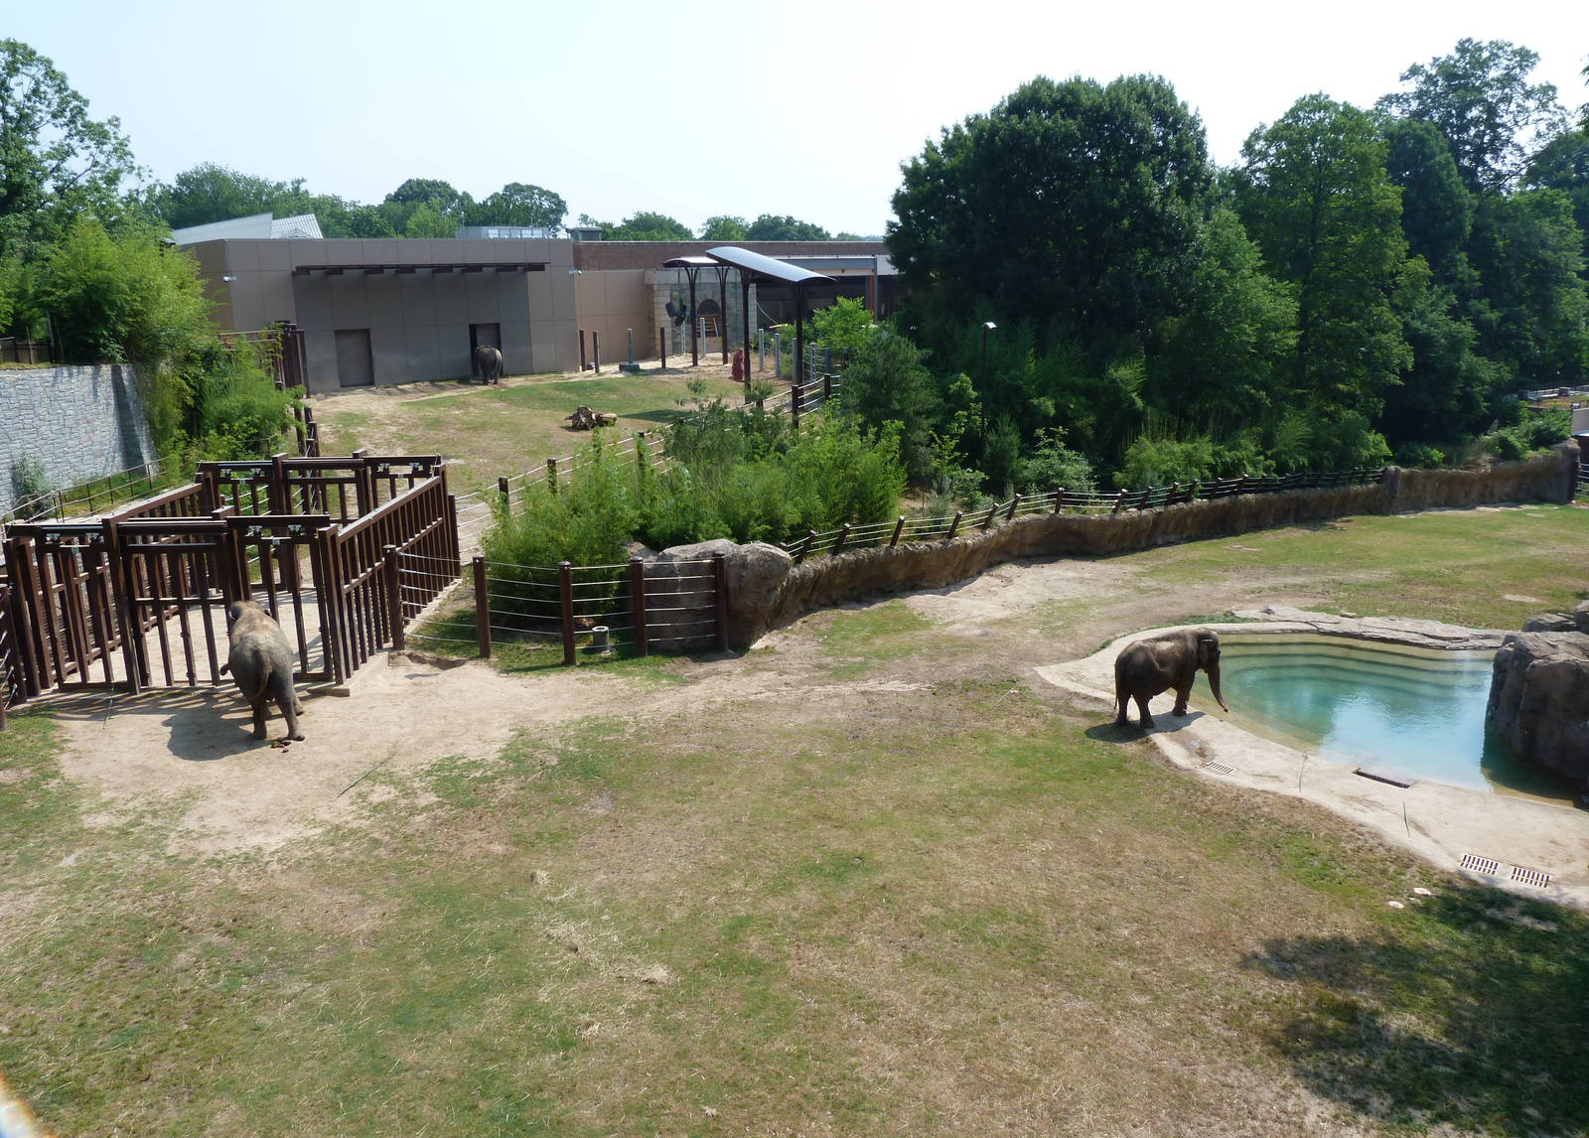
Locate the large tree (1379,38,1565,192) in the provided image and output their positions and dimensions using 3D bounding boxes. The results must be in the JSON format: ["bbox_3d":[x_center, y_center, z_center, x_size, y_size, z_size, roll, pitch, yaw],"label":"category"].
[{"bbox_3d":[50.900,-26.760,87.740,12.120,25.700,11.520,7,15,28],"label":"large tree"}]

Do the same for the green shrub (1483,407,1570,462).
[{"bbox_3d":[38.260,-6.970,60.020,3.830,2.970,2.880,8,16,32],"label":"green shrub"}]

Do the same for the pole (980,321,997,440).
[{"bbox_3d":[9.172,-8.600,54.523,0.750,6.083,0.400,5,15,23],"label":"pole"}]

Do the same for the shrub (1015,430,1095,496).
[{"bbox_3d":[11.020,-4.350,48.530,3.330,3.010,2.830,2,14,13],"label":"shrub"}]

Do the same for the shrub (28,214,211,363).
[{"bbox_3d":[-28.998,-11.894,49.595,7.200,5.933,5.000,-9,16,-28],"label":"shrub"}]

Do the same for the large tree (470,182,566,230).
[{"bbox_3d":[-30.730,-34.460,129.430,10.530,17.420,10.000,-4,14,-12],"label":"large tree"}]

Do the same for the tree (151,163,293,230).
[{"bbox_3d":[-54.780,-30.030,111.360,12.370,17.890,10.510,-7,15,-24],"label":"tree"}]

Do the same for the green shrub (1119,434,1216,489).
[{"bbox_3d":[16.740,-4.650,51.540,4.130,2.800,3.100,4,14,18],"label":"green shrub"}]

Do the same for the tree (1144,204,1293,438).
[{"bbox_3d":[23.059,-12.940,61.694,7.800,11.969,7.000,4,15,20],"label":"tree"}]

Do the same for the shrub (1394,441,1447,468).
[{"bbox_3d":[31.930,-5.760,58.520,2.330,1.580,1.870,7,15,28],"label":"shrub"}]

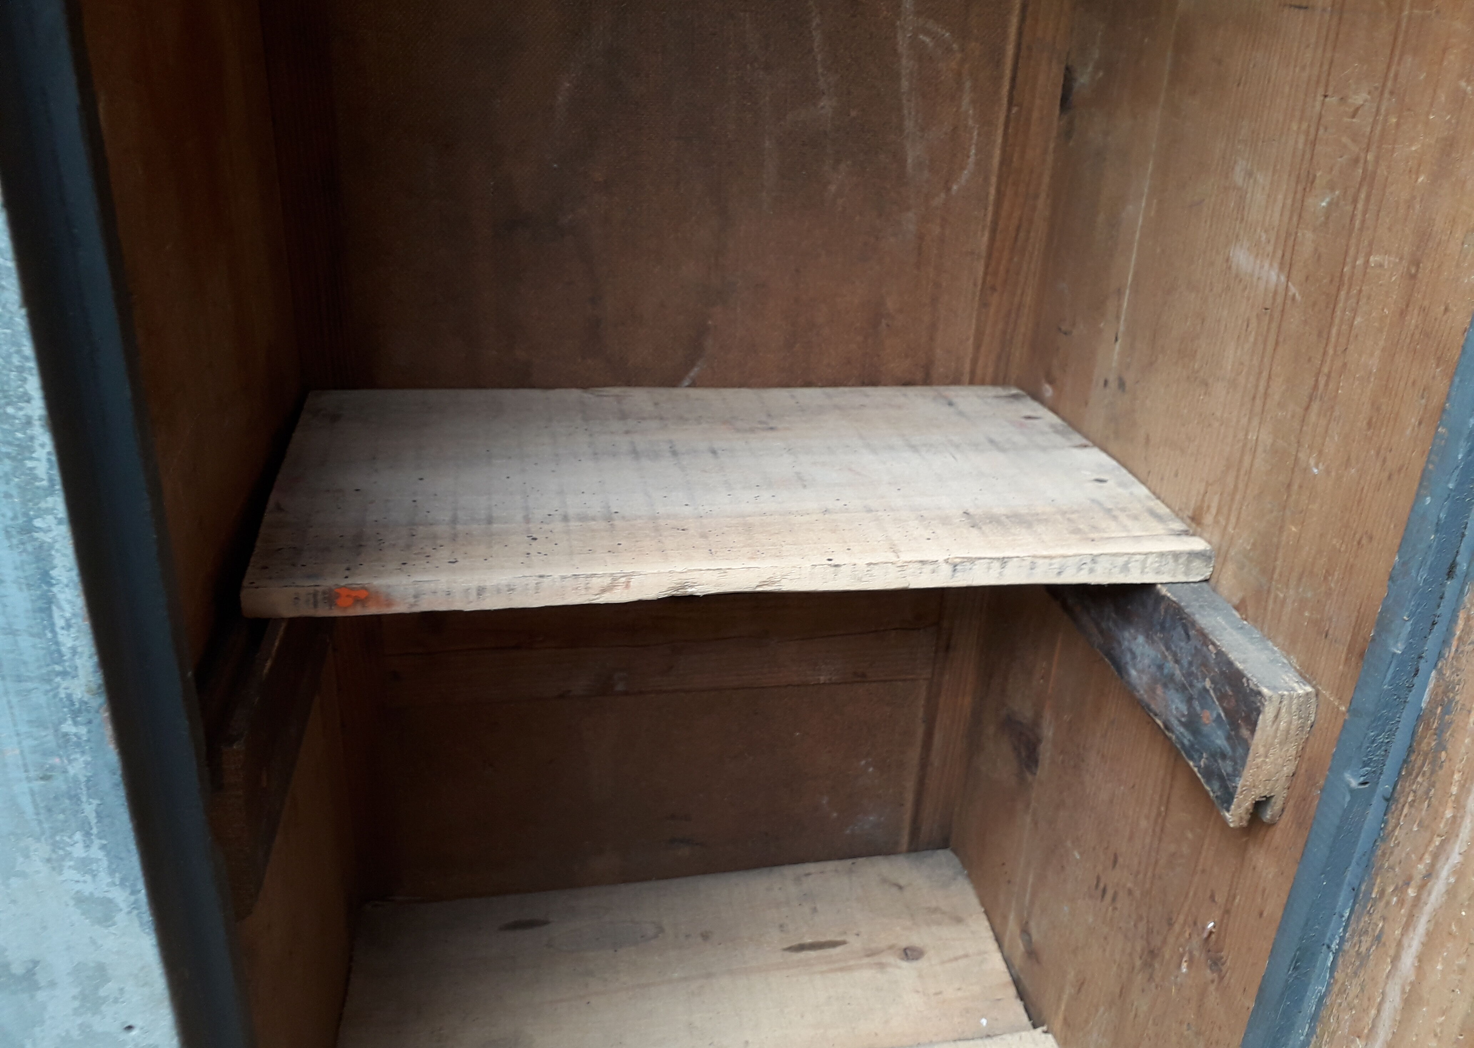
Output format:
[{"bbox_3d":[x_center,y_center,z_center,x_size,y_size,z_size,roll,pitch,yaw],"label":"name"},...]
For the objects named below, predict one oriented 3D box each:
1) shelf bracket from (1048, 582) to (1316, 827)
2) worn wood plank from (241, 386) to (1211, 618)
[{"bbox_3d":[0.213,0.033,0.666,0.027,0.077,0.334,-2,27,-11],"label":"shelf bracket"},{"bbox_3d":[-0.009,-0.026,0.652,0.468,0.019,0.244,-2,27,-11],"label":"worn wood plank"}]

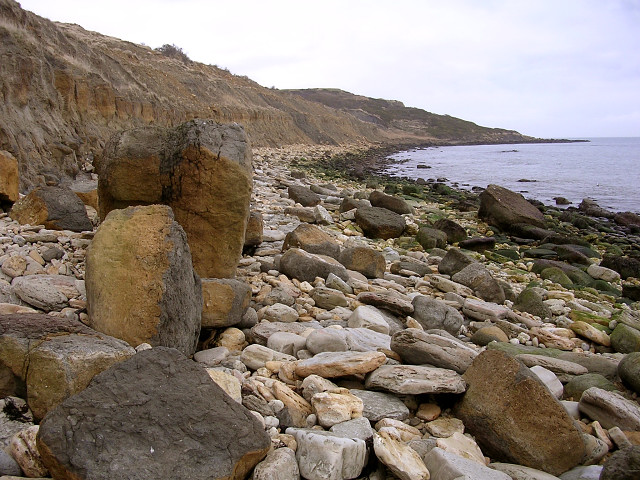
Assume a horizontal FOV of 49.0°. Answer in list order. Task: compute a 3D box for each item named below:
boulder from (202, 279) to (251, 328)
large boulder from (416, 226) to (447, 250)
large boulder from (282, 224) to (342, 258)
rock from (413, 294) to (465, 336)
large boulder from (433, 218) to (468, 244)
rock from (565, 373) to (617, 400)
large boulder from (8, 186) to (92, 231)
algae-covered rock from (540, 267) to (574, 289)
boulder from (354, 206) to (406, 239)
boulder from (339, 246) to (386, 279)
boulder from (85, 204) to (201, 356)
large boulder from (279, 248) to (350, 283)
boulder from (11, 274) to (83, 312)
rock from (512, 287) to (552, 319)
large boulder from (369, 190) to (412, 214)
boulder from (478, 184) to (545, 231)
[{"bbox_3d":[-0.785,0.494,5.507,0.447,0.357,0.358,2,8,12],"label":"boulder"},{"bbox_3d":[1.660,-0.023,10.427,0.442,0.343,0.376,0,8,0],"label":"large boulder"},{"bbox_3d":[-0.104,0.022,8.706,0.690,0.432,0.518,3,9,20],"label":"large boulder"},{"bbox_3d":[1.010,0.632,5.986,0.420,0.302,0.315,3,9,20],"label":"rock"},{"bbox_3d":[2.079,-0.138,11.284,0.586,0.399,0.440,3,9,20],"label":"large boulder"},{"bbox_3d":[1.723,0.941,4.476,0.307,0.159,0.230,1,8,10],"label":"rock"},{"bbox_3d":[-3.930,-0.454,10.307,1.036,0.637,0.829,3,9,22],"label":"large boulder"},{"bbox_3d":[2.798,0.442,8.300,0.366,0.239,0.293,2,9,15],"label":"algae-covered rock"},{"bbox_3d":[1.003,-0.293,11.629,0.842,0.500,0.632,1,8,10],"label":"boulder"},{"bbox_3d":[0.489,0.258,8.126,0.526,0.339,0.421,-1,8,-10],"label":"boulder"},{"bbox_3d":[-1.246,0.280,4.981,0.739,1.052,0.554,1,8,8],"label":"boulder"},{"bbox_3d":[-0.063,0.282,7.906,0.788,0.328,0.473,4,9,25],"label":"large boulder"},{"bbox_3d":[-2.100,0.408,5.392,0.510,0.262,0.331,2,9,15],"label":"boulder"},{"bbox_3d":[2.040,0.608,6.748,0.362,0.255,0.289,3,9,20],"label":"rock"},{"bbox_3d":[1.505,-0.793,15.018,0.923,0.517,0.554,4,9,25],"label":"large boulder"},{"bbox_3d":[3.886,-0.667,14.266,1.238,0.892,0.991,4,9,25],"label":"boulder"}]

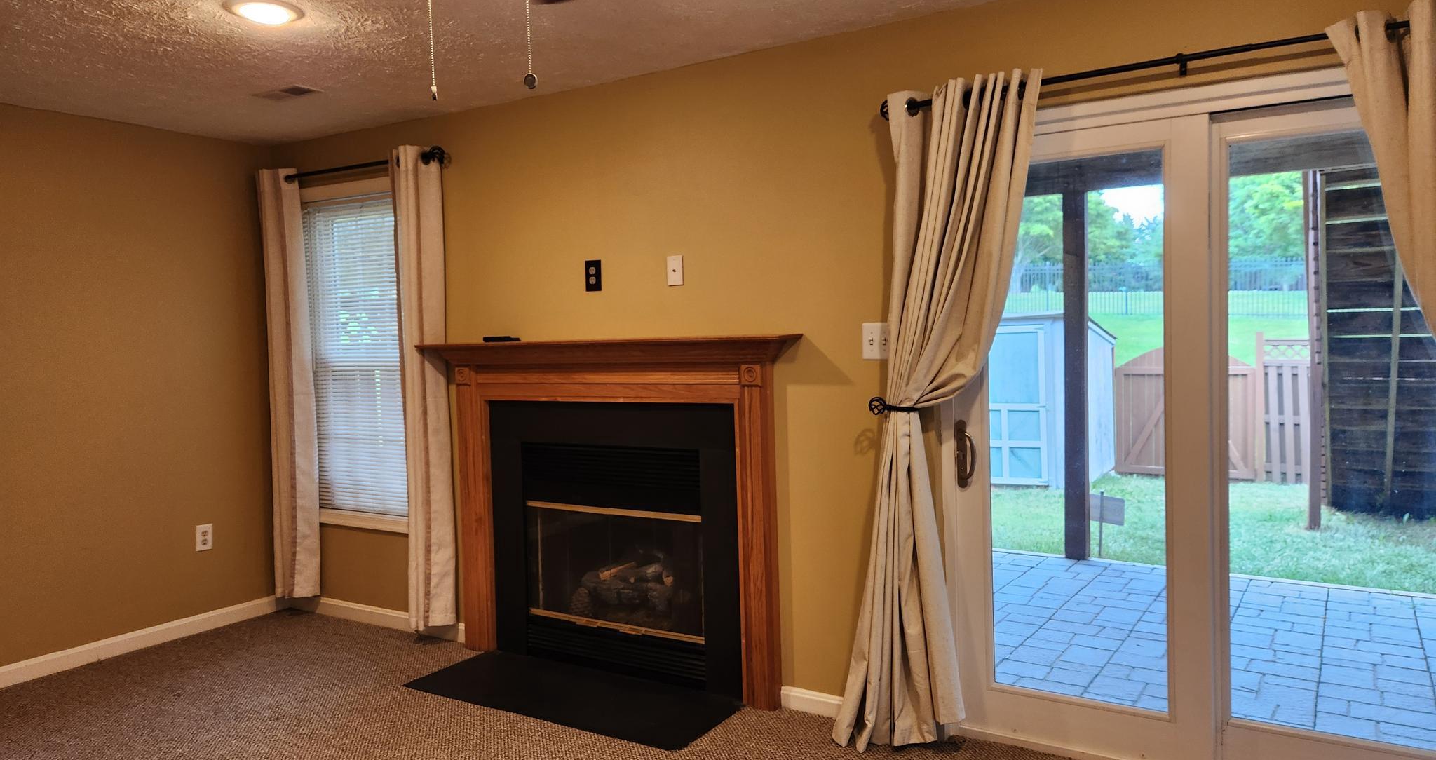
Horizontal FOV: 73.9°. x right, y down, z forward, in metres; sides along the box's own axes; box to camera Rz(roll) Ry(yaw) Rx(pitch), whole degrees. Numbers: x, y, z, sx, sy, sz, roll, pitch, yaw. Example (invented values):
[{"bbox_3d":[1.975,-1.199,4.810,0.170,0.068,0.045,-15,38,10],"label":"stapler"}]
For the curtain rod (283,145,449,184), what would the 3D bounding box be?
[{"bbox_3d":[-1.674,-0.991,4.444,1.183,0.069,0.076,0,3,31],"label":"curtain rod"}]

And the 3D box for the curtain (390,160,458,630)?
[{"bbox_3d":[-1.325,0.050,4.294,0.302,2.185,0.117,0,3,31],"label":"curtain"}]

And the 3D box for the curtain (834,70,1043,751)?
[{"bbox_3d":[0.681,0.141,3.020,0.681,2.131,0.220,0,3,31],"label":"curtain"}]

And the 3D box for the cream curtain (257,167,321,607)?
[{"bbox_3d":[-2.152,0.041,4.796,0.307,2.168,0.117,0,3,31],"label":"cream curtain"}]

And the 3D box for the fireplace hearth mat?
[{"bbox_3d":[-0.576,1.202,3.680,1.301,0.021,0.450,0,3,31],"label":"fireplace hearth mat"}]

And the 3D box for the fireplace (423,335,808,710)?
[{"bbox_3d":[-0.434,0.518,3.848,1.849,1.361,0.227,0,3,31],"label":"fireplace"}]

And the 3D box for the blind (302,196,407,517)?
[{"bbox_3d":[-1.726,-0.111,4.652,0.784,1.554,0.069,0,3,31],"label":"blind"}]

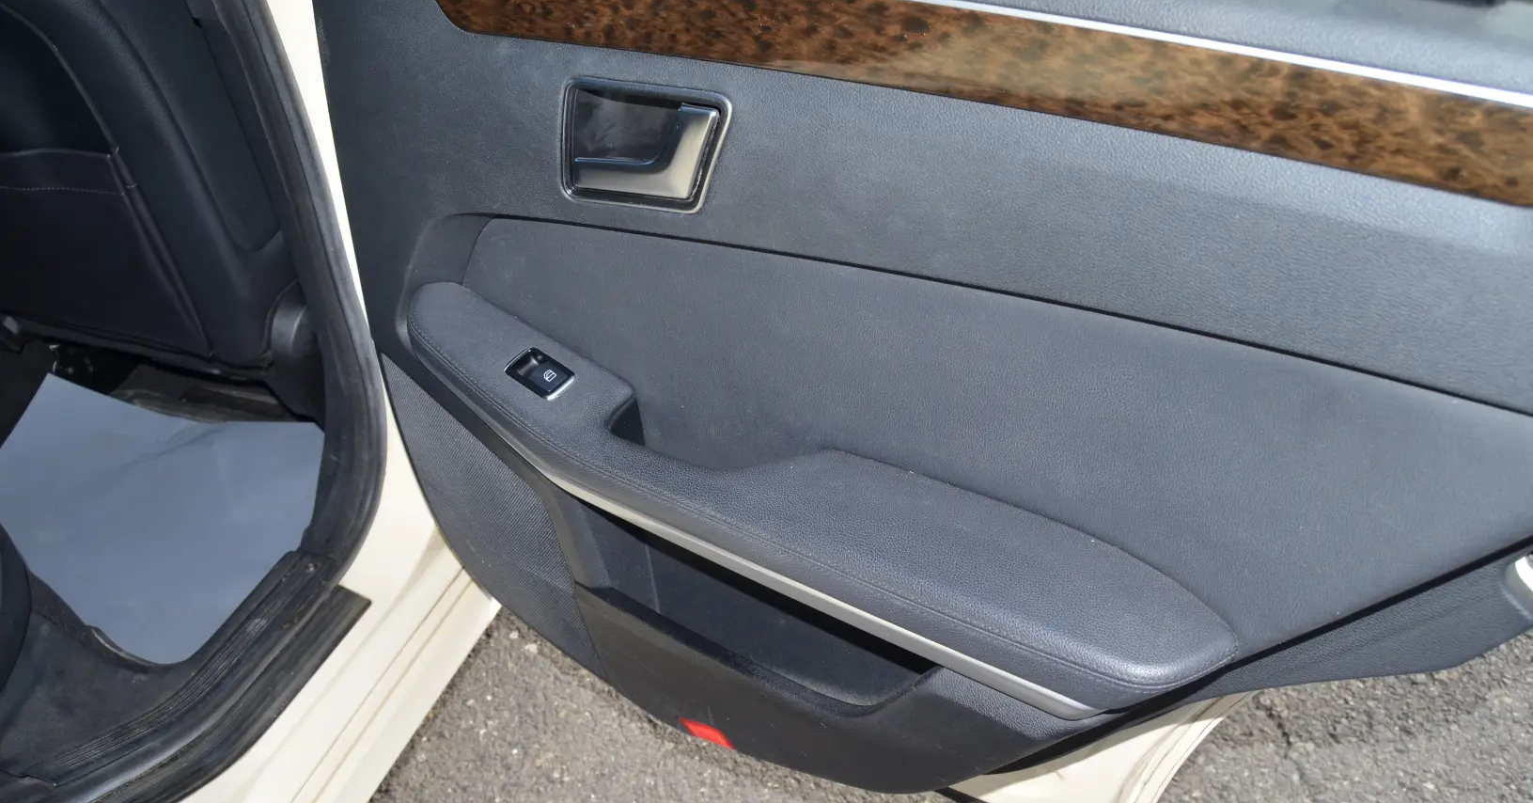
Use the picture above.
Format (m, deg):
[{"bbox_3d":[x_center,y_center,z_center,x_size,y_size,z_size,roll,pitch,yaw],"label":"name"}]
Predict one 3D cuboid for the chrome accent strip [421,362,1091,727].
[{"bbox_3d":[-0.043,0.086,0.853,0.563,0.041,0.057,20,40,24],"label":"chrome accent strip"}]

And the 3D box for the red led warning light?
[{"bbox_3d":[-0.049,0.266,0.959,0.049,0.023,0.016,20,40,24],"label":"red led warning light"}]

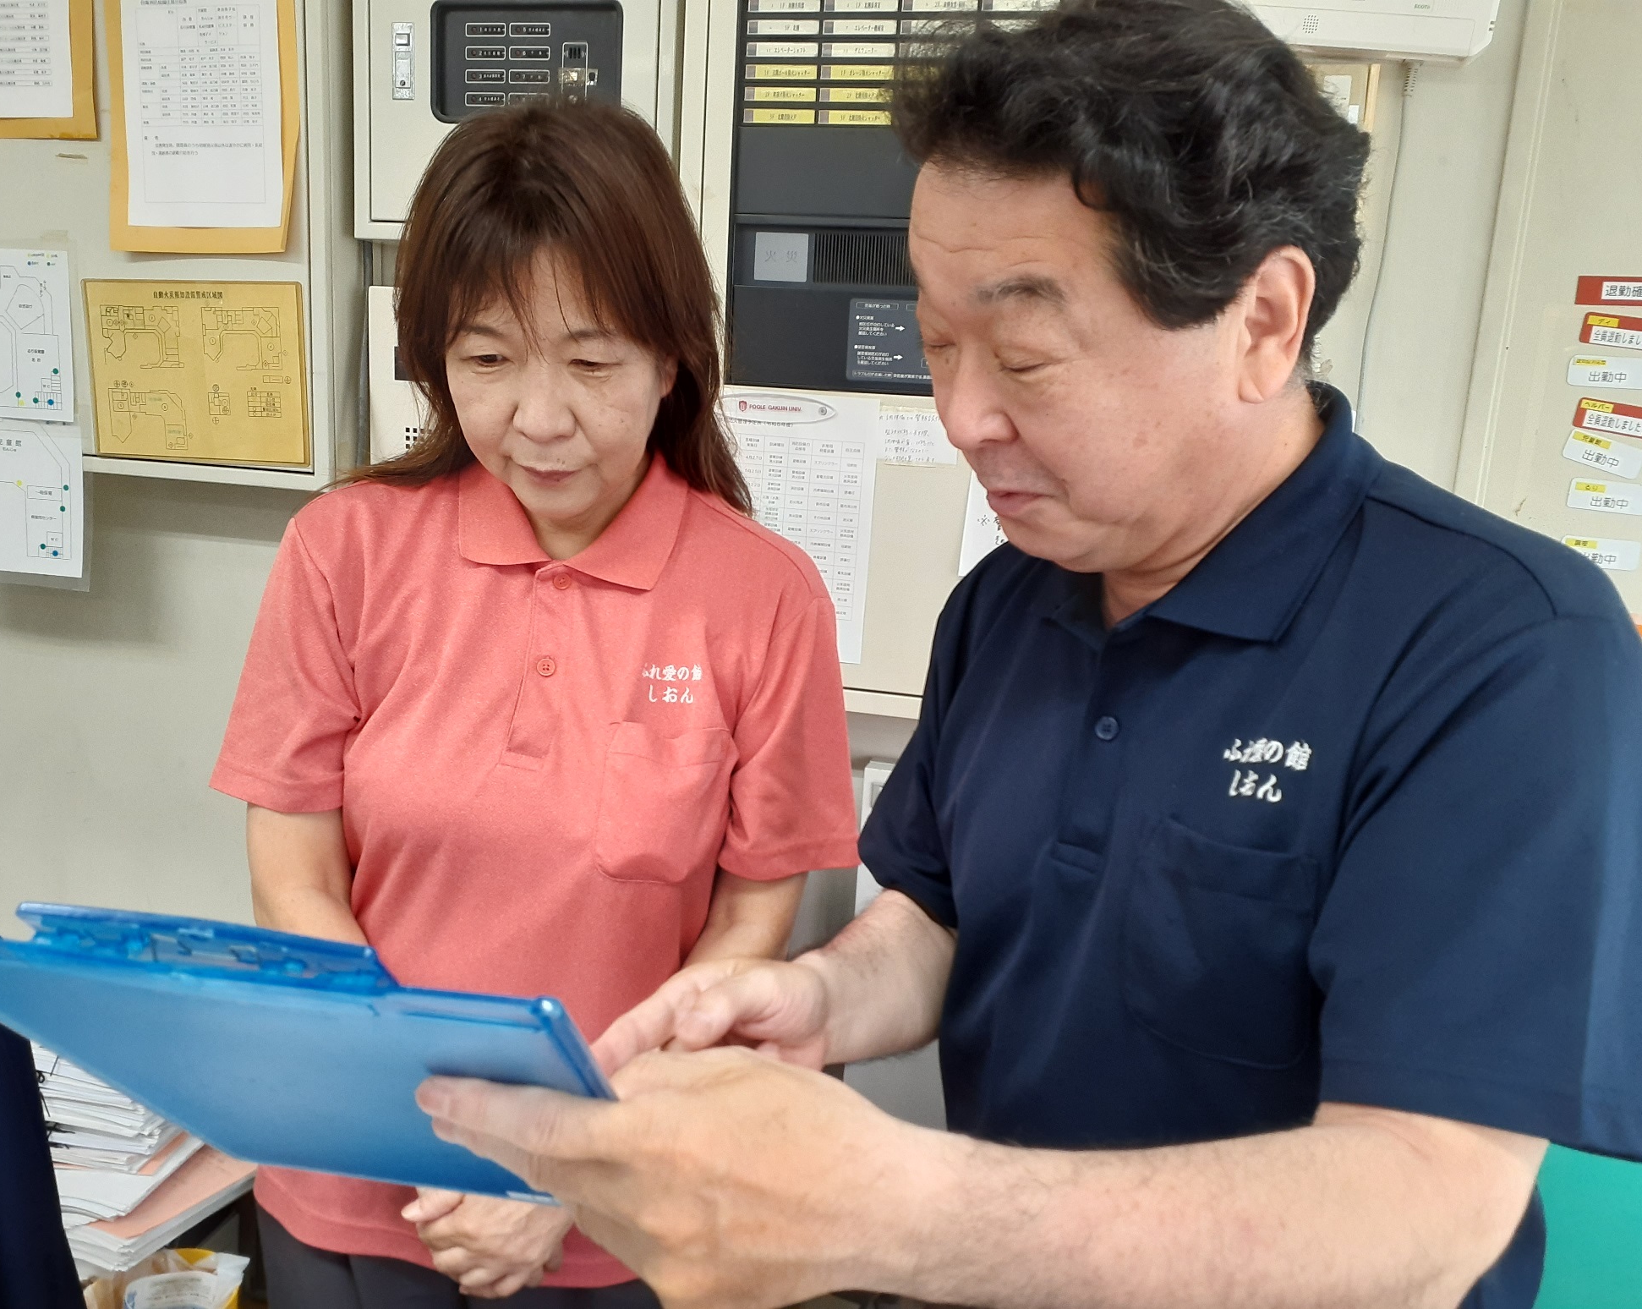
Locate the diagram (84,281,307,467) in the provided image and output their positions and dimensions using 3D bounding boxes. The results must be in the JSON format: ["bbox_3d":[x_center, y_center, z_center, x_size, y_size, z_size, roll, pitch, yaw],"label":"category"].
[{"bbox_3d":[-0.760,-0.343,1.656,0.303,0.216,0.005,6,12,14],"label":"diagram"}]

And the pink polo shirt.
[{"bbox_3d":[-0.210,0.152,1.030,0.480,0.620,0.290,6,12,-1],"label":"pink polo shirt"}]

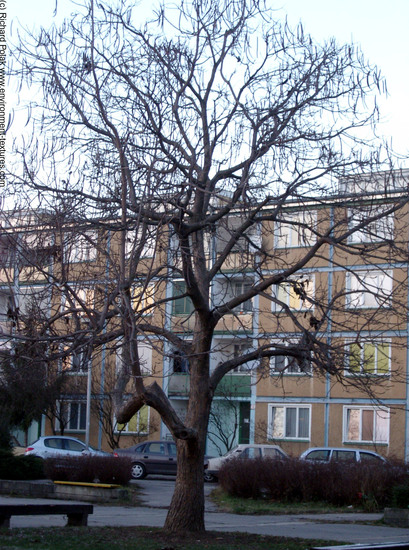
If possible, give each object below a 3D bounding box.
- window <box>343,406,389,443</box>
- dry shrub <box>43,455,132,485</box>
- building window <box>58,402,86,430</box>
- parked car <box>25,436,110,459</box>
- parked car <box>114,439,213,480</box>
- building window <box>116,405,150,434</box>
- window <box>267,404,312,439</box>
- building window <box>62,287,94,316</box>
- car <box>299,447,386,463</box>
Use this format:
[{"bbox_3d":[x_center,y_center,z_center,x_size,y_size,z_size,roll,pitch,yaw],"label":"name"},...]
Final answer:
[{"bbox_3d":[6.647,6.160,56.741,2.250,1.530,0.200,-3,-8,39],"label":"window"},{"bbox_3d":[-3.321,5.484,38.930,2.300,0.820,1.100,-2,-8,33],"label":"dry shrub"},{"bbox_3d":[-6.496,6.899,67.530,2.250,1.530,0.200,-3,-8,39],"label":"building window"},{"bbox_3d":[-4.918,6.973,53.153,3.830,1.430,1.660,2,-6,5],"label":"parked car"},{"bbox_3d":[-1.041,6.802,50.253,4.380,1.400,1.700,2,-6,5],"label":"parked car"},{"bbox_3d":[-3.462,6.728,65.038,2.250,1.530,0.200,-3,-8,39],"label":"building window"},{"bbox_3d":[3.643,6.329,59.207,2.250,1.530,0.200,-3,-8,39],"label":"window"},{"bbox_3d":[-6.268,1.327,68.143,2.250,1.530,0.200,-3,-8,39],"label":"building window"},{"bbox_3d":[5.286,6.578,46.354,4.250,1.430,1.660,2,-6,5],"label":"car"}]

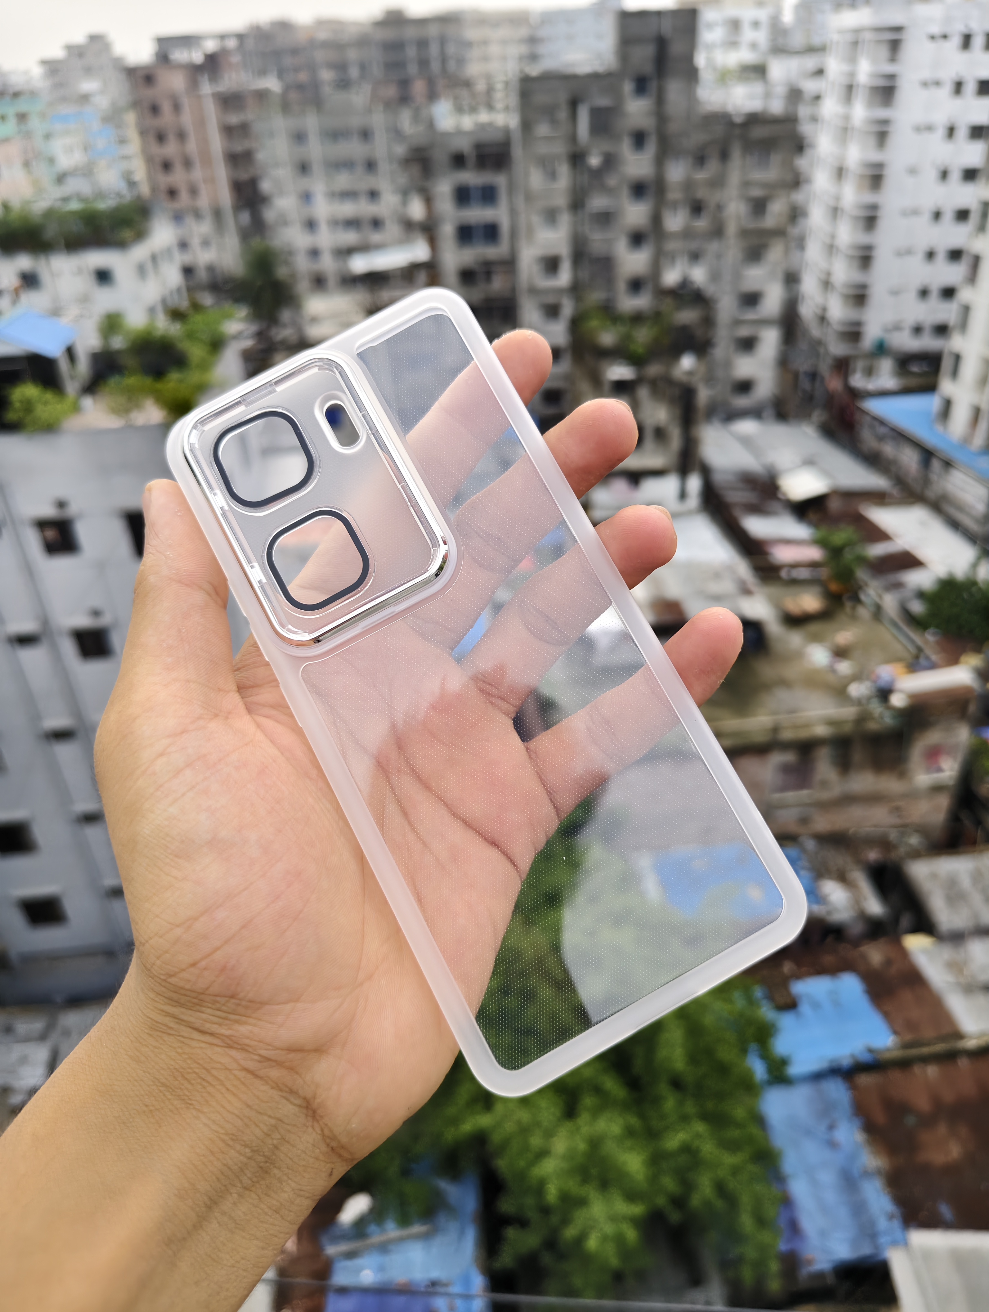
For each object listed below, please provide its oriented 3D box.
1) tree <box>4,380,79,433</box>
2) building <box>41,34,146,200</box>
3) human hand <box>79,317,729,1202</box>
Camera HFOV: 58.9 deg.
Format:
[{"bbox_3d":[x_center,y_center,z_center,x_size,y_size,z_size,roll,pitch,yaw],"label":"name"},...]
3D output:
[{"bbox_3d":[-11.001,-6.001,21.223,1.600,1.300,1.600,-4,30,0],"label":"tree"},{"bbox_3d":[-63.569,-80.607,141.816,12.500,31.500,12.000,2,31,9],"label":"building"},{"bbox_3d":[-0.030,0.011,0.213,0.145,0.190,0.070,37,-6,0],"label":"human hand"}]

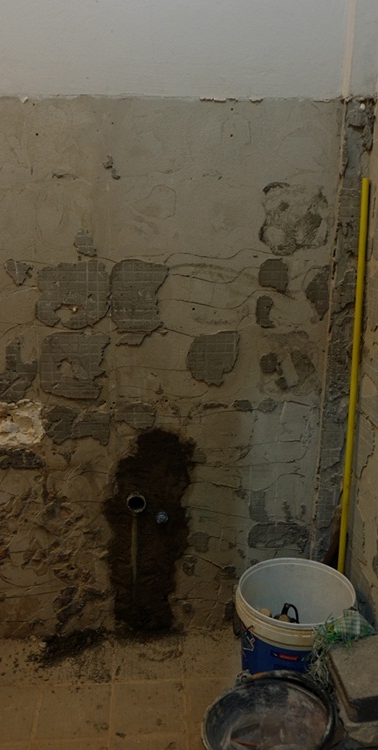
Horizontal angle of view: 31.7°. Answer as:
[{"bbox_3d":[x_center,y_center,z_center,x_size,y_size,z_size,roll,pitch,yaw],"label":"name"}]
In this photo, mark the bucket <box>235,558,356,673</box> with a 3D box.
[{"bbox_3d":[0.286,0.734,1.805,0.313,0.345,0.313,0,17,0],"label":"bucket"}]

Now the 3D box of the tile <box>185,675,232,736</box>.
[{"bbox_3d":[0.090,0.910,1.838,0.198,0.010,0.198,-1,17,-3],"label":"tile"}]

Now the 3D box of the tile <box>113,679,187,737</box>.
[{"bbox_3d":[-0.110,0.914,1.827,0.198,0.010,0.198,-1,17,-3],"label":"tile"}]

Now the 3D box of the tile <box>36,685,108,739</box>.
[{"bbox_3d":[-0.310,0.917,1.816,0.198,0.010,0.198,-1,17,-3],"label":"tile"}]

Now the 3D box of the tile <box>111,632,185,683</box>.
[{"bbox_3d":[-0.122,0.856,2.018,0.198,0.010,0.198,-1,17,-3],"label":"tile"}]

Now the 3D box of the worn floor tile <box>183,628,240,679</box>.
[{"bbox_3d":[0.078,0.852,2.029,0.198,0.010,0.198,-1,17,-3],"label":"worn floor tile"}]

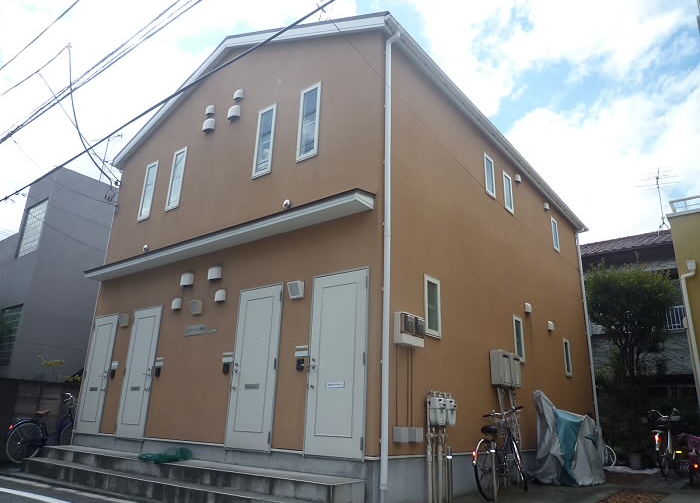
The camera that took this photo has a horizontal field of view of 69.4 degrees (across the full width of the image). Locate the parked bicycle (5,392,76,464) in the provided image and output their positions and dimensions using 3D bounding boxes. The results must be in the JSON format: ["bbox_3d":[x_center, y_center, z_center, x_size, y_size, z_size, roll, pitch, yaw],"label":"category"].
[{"bbox_3d":[-5.415,3.239,9.218,0.560,1.080,1.780,-3,-19,15],"label":"parked bicycle"}]

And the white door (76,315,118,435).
[{"bbox_3d":[-4.436,2.135,8.886,0.831,2.031,0.080,-12,-23,36],"label":"white door"}]

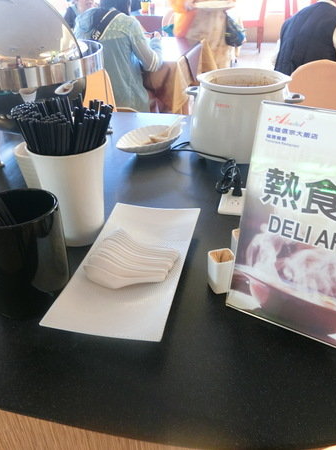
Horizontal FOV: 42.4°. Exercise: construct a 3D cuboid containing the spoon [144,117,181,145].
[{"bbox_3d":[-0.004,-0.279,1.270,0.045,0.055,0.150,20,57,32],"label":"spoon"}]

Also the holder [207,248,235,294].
[{"bbox_3d":[0.086,0.074,0.696,0.035,0.061,0.035,-10,32,-14],"label":"holder"}]

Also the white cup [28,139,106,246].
[{"bbox_3d":[-0.178,-0.066,0.819,0.141,0.190,0.141,-2,31,0],"label":"white cup"}]

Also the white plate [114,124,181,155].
[{"bbox_3d":[-0.053,-0.236,1.245,0.225,0.045,0.148,-22,36,-31],"label":"white plate"}]

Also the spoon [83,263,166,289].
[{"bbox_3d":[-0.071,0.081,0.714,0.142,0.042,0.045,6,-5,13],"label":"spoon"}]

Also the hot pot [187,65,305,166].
[{"bbox_3d":[0.209,-0.317,1.224,0.333,0.193,0.286,9,32,17],"label":"hot pot"}]

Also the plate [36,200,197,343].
[{"bbox_3d":[-0.058,0.065,0.764,0.179,0.026,0.369,5,32,12],"label":"plate"}]

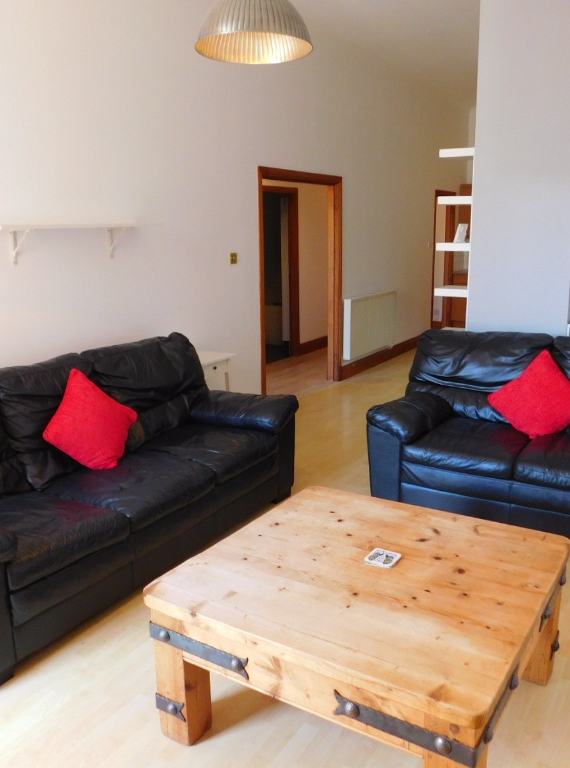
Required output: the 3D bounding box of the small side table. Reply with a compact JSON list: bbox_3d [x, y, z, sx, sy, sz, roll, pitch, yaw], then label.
[{"bbox_3d":[-0.597,0.156,4.808,0.346,0.701,0.454,7,15,30],"label":"small side table"}]

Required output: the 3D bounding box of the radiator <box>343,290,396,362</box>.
[{"bbox_3d":[0.962,-0.669,7.608,0.109,0.637,1.254,7,15,30],"label":"radiator"}]

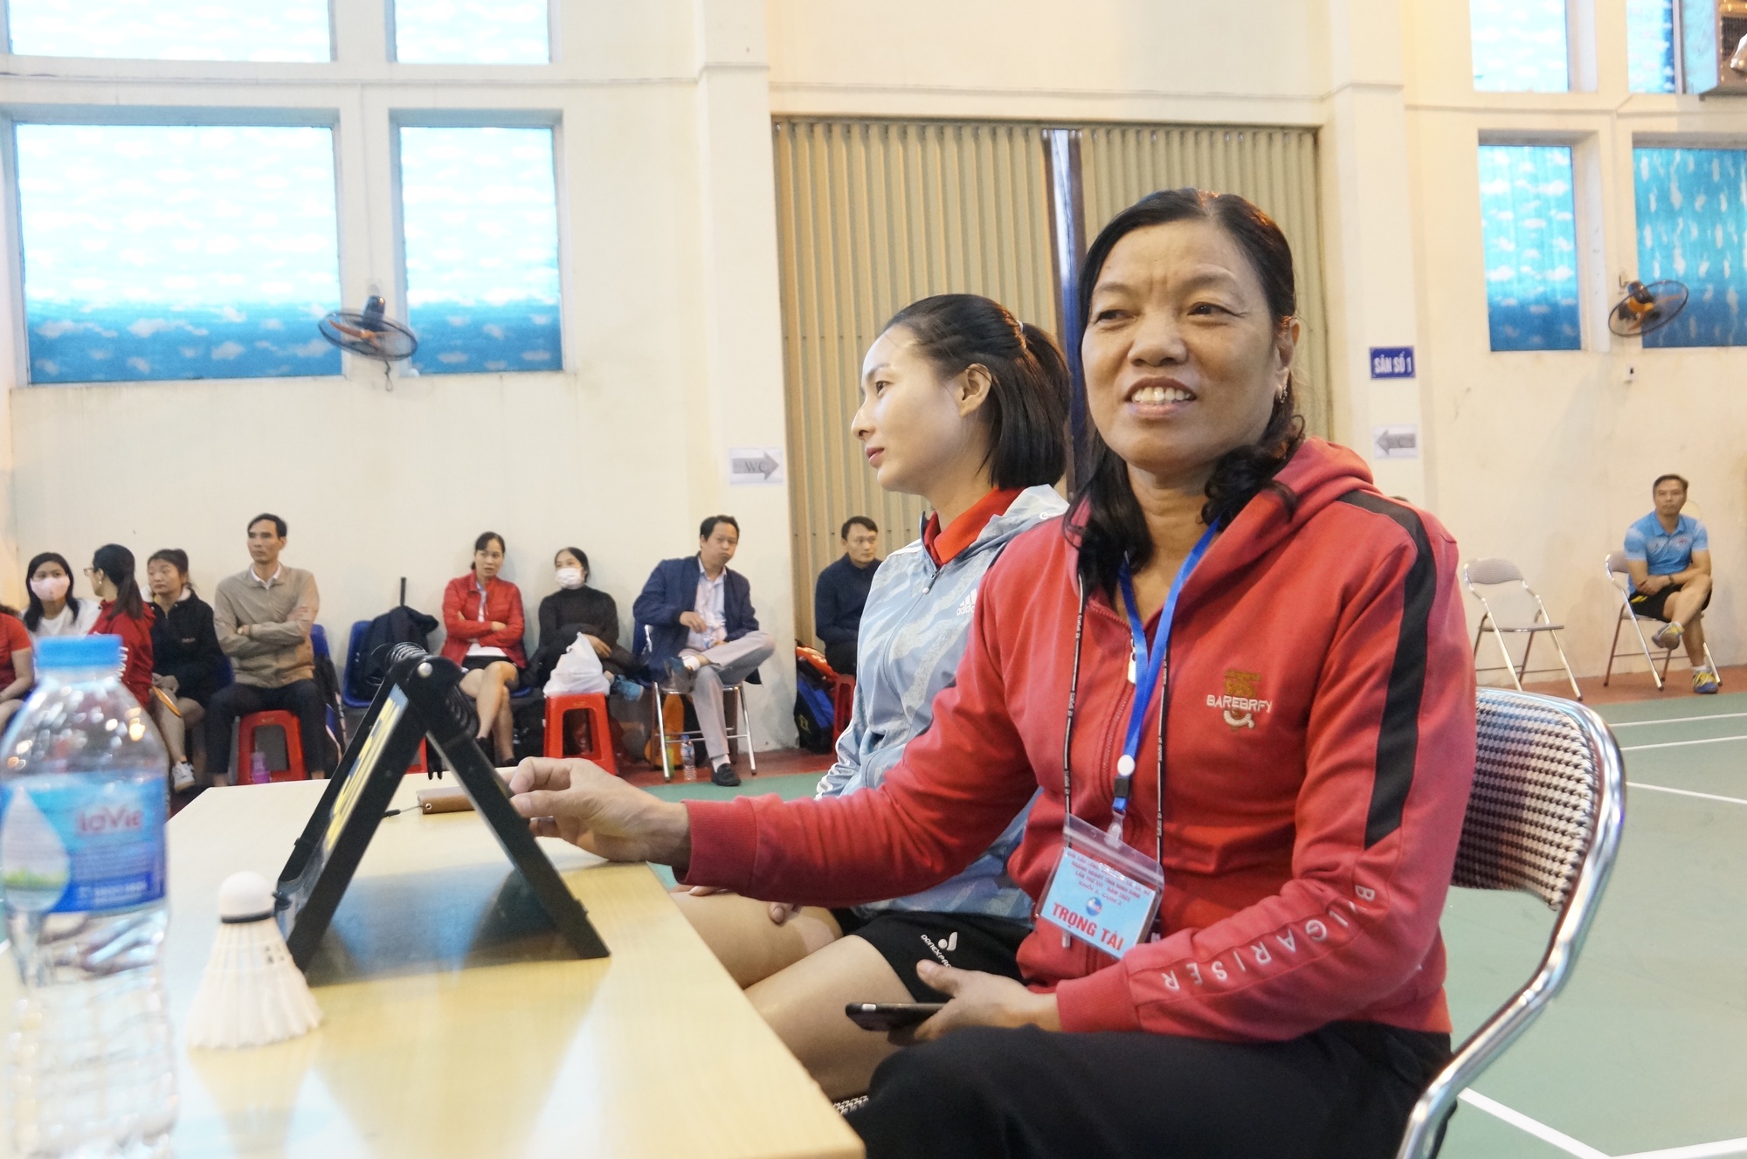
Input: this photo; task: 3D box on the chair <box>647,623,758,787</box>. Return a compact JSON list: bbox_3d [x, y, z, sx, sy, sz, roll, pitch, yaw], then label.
[{"bbox_3d":[-0.859,0.551,7.885,0.450,0.810,0.520,-3,0,-14],"label":"chair"}]

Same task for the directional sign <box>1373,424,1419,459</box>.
[{"bbox_3d":[3.192,-0.839,9.751,0.295,0.205,0.010,-3,0,-14],"label":"directional sign"}]

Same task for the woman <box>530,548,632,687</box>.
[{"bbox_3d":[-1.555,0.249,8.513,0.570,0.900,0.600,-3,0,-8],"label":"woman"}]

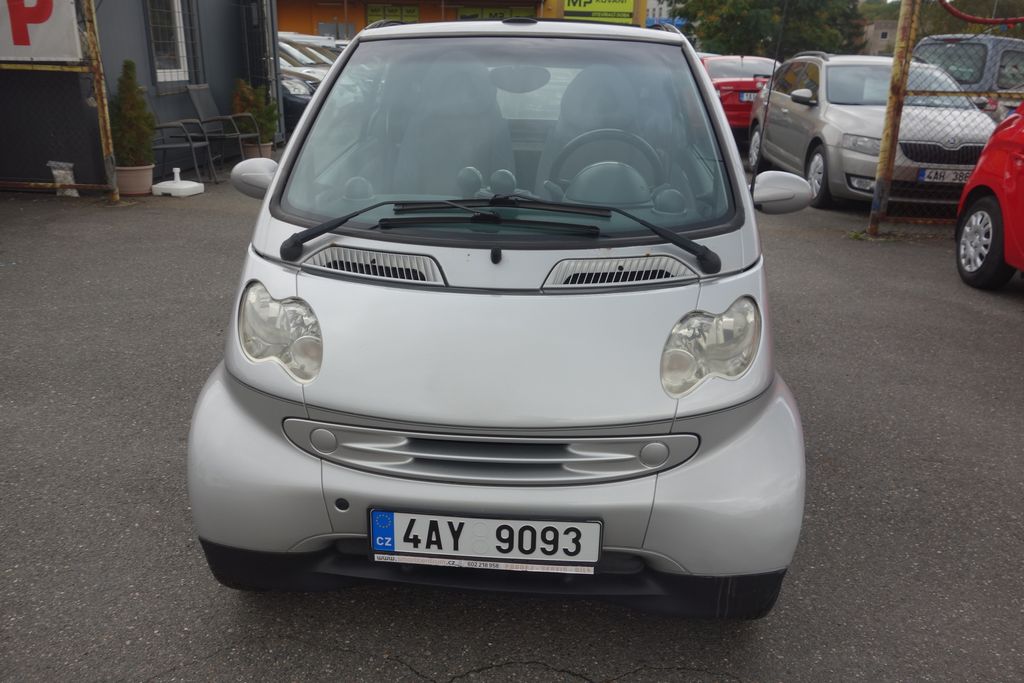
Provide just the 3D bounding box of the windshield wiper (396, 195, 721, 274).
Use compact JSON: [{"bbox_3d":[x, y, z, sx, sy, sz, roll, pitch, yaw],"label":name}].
[{"bbox_3d":[0.102,-0.271,2.007,0.860,0.180,0.200,2,20,3],"label":"windshield wiper"}]

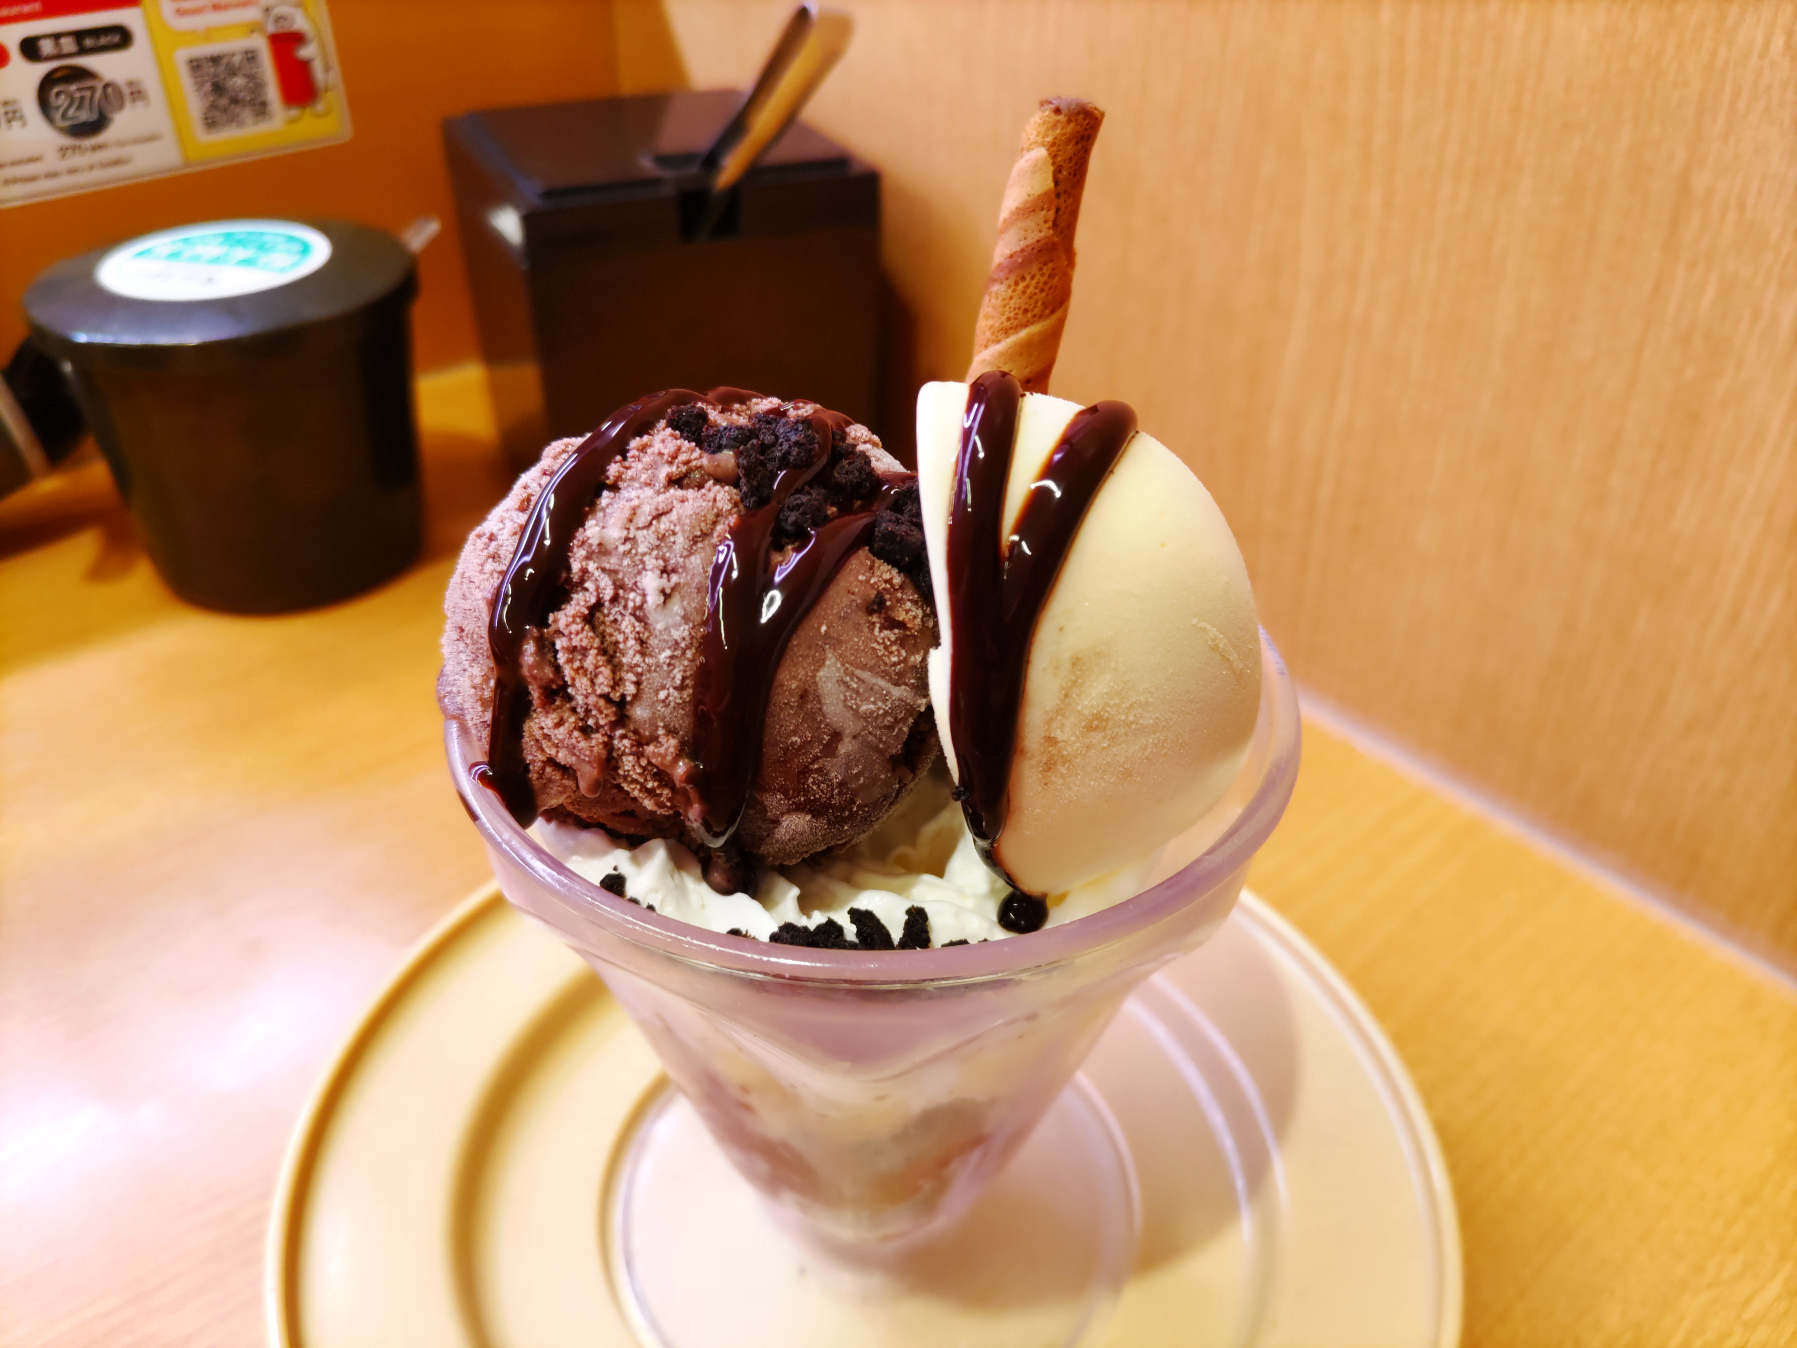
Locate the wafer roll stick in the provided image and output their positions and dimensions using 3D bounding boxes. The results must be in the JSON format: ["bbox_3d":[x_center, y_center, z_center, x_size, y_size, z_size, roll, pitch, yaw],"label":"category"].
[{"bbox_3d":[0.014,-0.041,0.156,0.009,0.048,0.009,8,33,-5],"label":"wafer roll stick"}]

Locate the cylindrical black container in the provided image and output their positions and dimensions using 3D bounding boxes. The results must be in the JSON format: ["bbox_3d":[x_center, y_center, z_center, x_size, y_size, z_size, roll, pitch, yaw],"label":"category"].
[{"bbox_3d":[-0.163,-0.066,0.350,0.090,0.076,0.090,1,33,0],"label":"cylindrical black container"}]

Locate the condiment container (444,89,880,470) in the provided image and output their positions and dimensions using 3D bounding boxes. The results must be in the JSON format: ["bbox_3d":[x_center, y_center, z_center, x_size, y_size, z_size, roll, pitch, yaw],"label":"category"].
[{"bbox_3d":[-0.060,-0.082,0.350,0.080,0.105,0.095,-13,36,-20],"label":"condiment container"}]

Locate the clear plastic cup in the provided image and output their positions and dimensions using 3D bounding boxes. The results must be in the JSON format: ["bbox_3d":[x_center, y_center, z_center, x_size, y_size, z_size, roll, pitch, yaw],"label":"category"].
[{"bbox_3d":[-0.003,0.036,0.171,0.091,0.089,0.091,1,33,0],"label":"clear plastic cup"}]

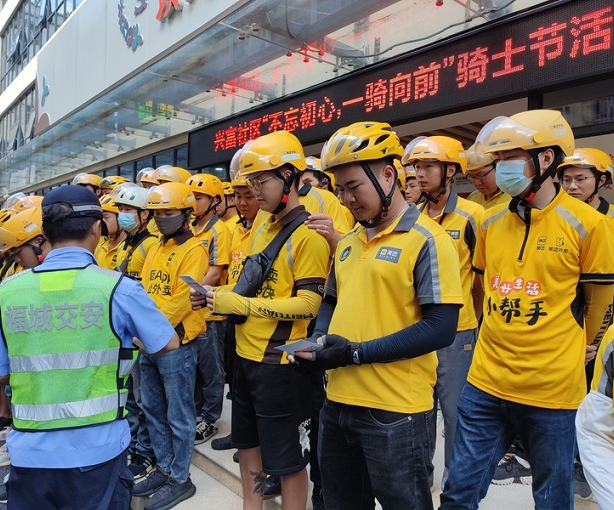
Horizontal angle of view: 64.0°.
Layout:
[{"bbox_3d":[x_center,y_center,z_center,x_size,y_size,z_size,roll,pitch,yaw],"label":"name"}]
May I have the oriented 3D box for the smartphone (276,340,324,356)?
[{"bbox_3d":[-0.023,0.276,1.460,0.076,0.009,0.155,7,3,32],"label":"smartphone"}]

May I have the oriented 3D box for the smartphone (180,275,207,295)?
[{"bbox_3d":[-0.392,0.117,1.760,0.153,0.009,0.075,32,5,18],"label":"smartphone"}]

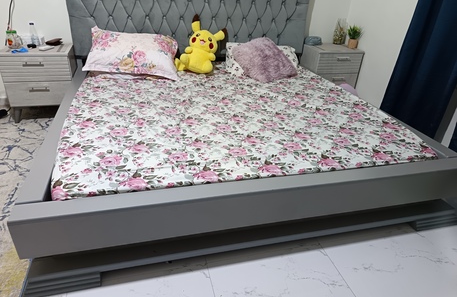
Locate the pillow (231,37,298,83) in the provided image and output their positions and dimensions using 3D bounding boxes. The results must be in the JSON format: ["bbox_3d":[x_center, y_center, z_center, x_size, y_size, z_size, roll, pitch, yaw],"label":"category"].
[{"bbox_3d":[0.305,-0.744,2.654,0.416,0.130,0.421,-22,68,-32],"label":"pillow"}]

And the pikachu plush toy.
[{"bbox_3d":[-0.235,-0.892,2.710,0.389,0.421,0.259,6,20,-6],"label":"pikachu plush toy"}]

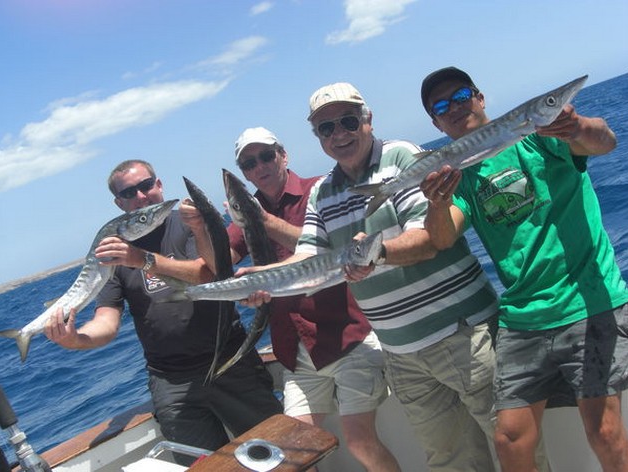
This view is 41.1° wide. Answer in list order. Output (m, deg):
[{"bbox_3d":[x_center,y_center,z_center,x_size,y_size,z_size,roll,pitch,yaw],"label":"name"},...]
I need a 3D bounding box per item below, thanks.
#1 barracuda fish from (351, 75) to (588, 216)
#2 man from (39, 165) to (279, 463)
[{"bbox_3d":[0.448,-0.252,2.360,0.732,0.105,0.070,-29,1,13],"label":"barracuda fish"},{"bbox_3d":[-0.465,0.597,3.020,0.640,1.790,0.520,-19,3,-3],"label":"man"}]

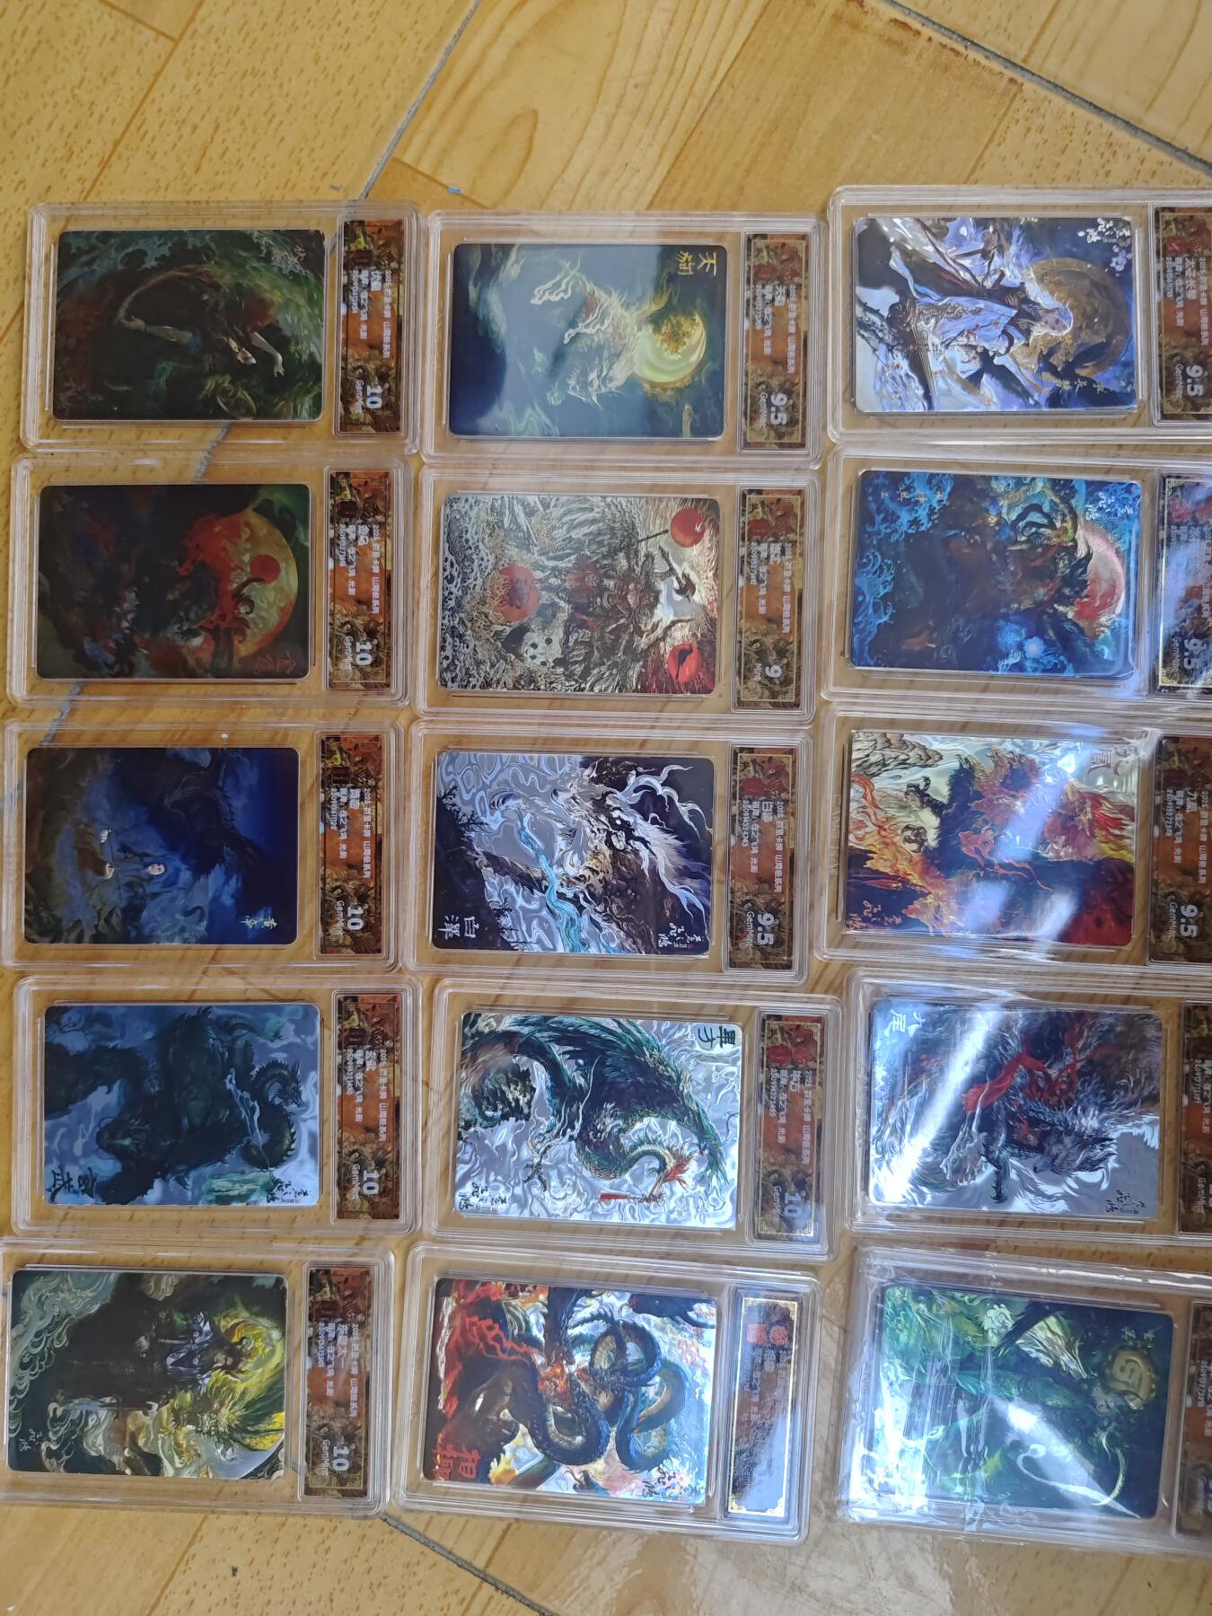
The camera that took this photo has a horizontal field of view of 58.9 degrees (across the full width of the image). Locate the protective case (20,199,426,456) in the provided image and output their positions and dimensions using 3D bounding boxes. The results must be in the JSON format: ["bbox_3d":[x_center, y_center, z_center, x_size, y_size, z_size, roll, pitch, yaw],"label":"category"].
[{"bbox_3d":[-0.125,-0.157,0.349,0.128,0.006,0.080,1,88,2],"label":"protective case"}]

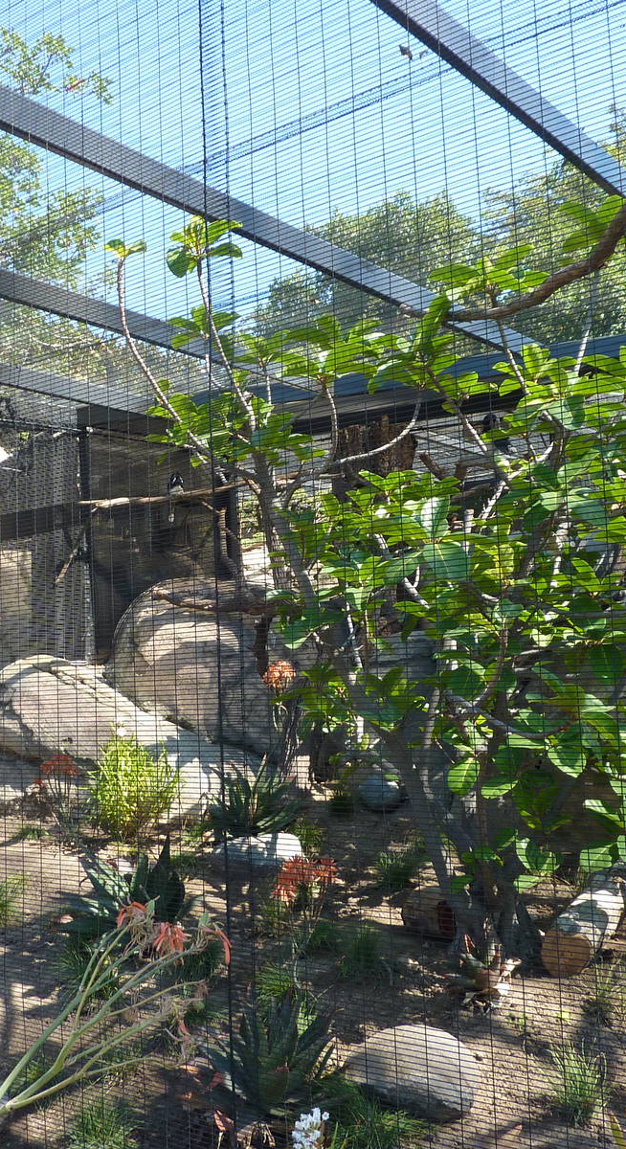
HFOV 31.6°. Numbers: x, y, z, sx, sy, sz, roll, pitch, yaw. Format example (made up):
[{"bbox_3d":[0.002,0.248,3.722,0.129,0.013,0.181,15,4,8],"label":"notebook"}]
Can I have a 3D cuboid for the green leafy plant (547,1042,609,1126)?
[{"bbox_3d":[0.724,1.389,3.056,0.170,0.180,0.160,-4,-5,12],"label":"green leafy plant"}]

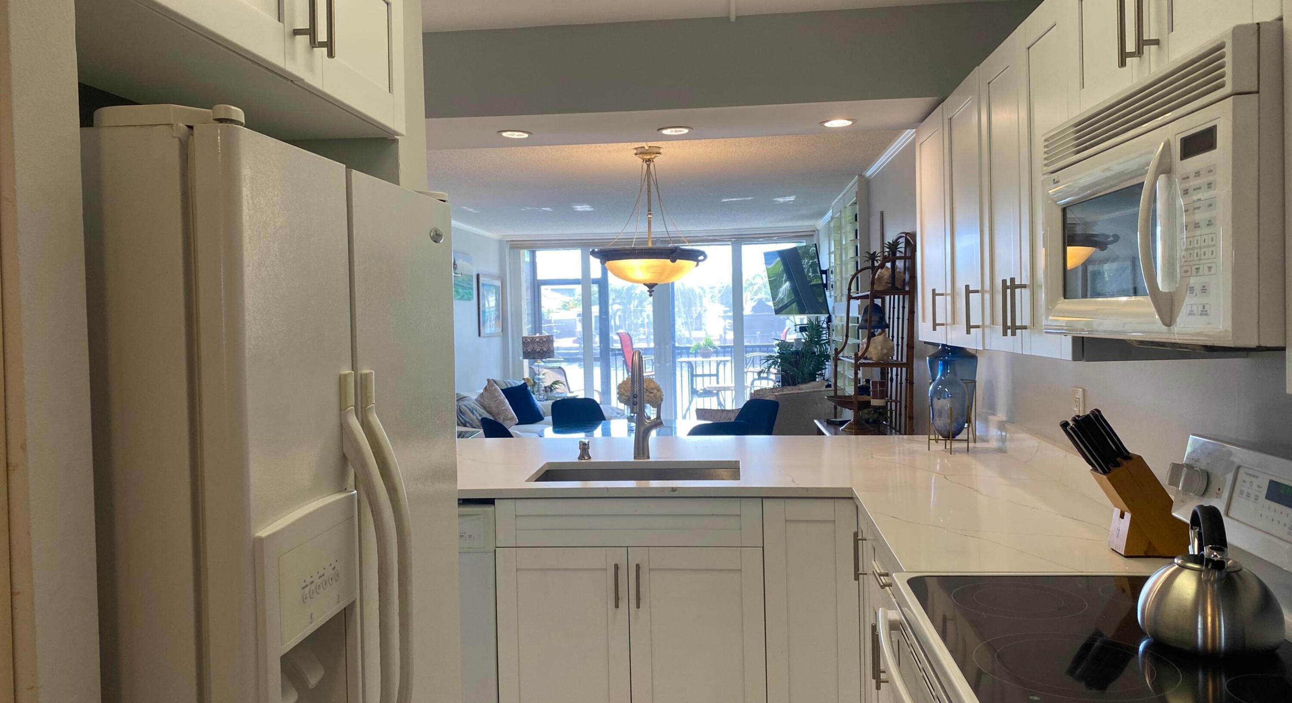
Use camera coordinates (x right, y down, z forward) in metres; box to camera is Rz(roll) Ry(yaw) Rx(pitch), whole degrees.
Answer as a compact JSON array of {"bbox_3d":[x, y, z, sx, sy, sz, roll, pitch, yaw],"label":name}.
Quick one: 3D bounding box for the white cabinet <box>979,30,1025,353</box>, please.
[{"bbox_3d":[1.044,-0.380,2.411,0.325,0.753,0.345,-1,2,5],"label":"white cabinet"}]

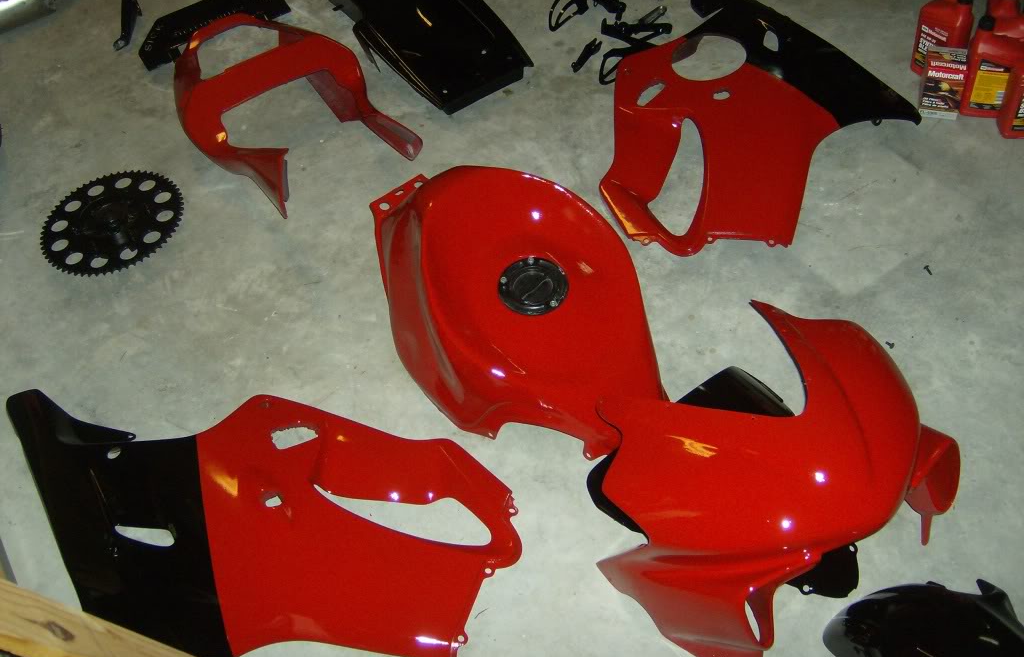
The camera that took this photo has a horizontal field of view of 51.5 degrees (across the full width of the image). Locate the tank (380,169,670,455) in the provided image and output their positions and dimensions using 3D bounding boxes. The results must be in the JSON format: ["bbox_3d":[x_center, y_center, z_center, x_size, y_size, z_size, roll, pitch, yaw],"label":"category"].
[{"bbox_3d":[-0.043,-0.097,1.938,0.420,0.270,0.740,-27,52,-13],"label":"tank"}]

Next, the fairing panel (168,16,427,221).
[{"bbox_3d":[-0.517,-0.516,2.391,0.410,0.210,0.600,-27,52,-13],"label":"fairing panel"}]

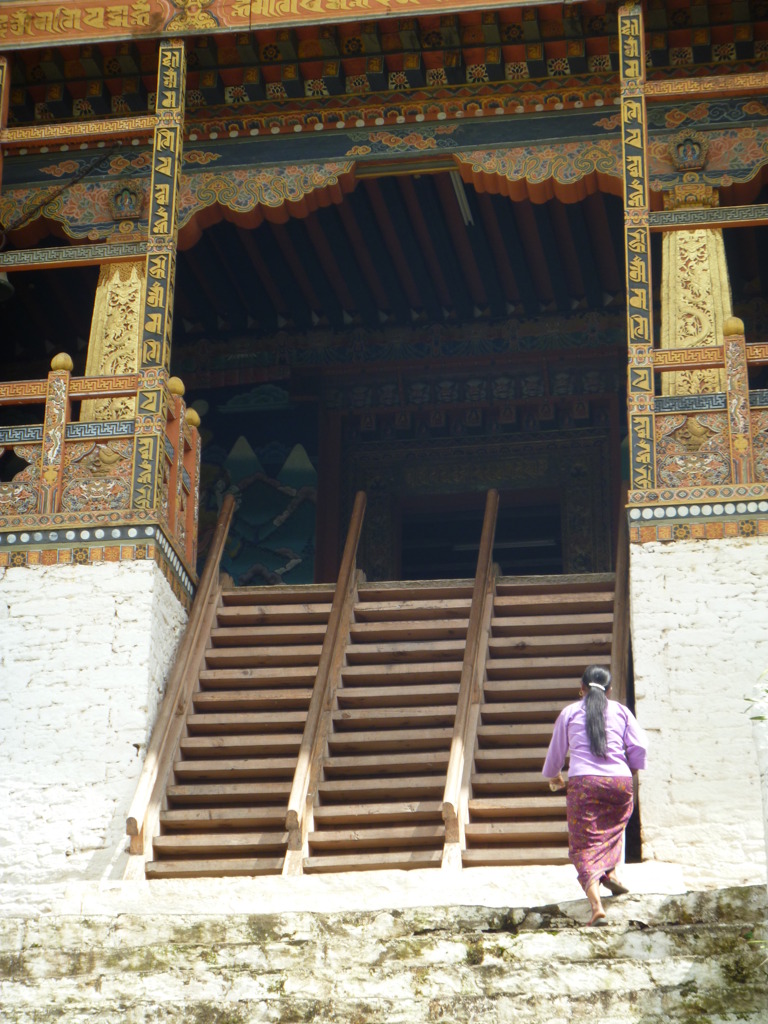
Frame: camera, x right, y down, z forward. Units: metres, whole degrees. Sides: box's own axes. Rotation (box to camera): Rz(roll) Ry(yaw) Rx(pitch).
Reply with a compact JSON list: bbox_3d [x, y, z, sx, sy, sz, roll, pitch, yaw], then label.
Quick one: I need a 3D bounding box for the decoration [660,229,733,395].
[{"bbox_3d":[2.057,-1.188,18.214,0.470,1.360,0.380,-3,-24,9],"label":"decoration"}]

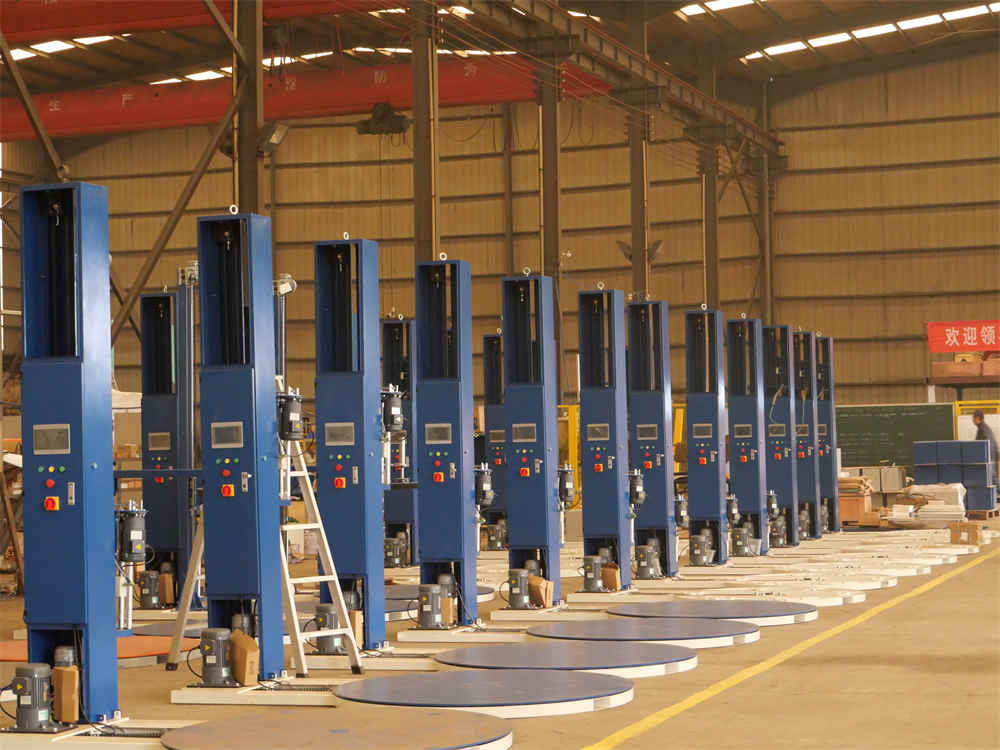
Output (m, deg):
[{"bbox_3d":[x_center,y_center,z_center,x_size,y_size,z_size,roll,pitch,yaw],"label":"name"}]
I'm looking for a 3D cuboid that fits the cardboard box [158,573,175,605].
[{"bbox_3d":[-2.787,1.790,16.896,0.100,0.269,0.100,-3,-3,40],"label":"cardboard box"}]

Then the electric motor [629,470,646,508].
[{"bbox_3d":[1.249,1.024,18.399,0.149,0.333,0.169,0,-2,-23],"label":"electric motor"}]

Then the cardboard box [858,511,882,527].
[{"bbox_3d":[5.505,2.135,30.089,0.338,0.234,0.259,-2,-2,22],"label":"cardboard box"}]

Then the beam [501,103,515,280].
[{"bbox_3d":[0.331,-2.769,60.605,0.220,12.480,0.280,-2,-2,21],"label":"beam"}]

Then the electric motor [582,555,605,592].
[{"bbox_3d":[0.824,1.767,17.991,0.165,0.315,0.185,-2,-2,22],"label":"electric motor"}]

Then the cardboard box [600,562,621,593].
[{"bbox_3d":[0.973,1.795,17.875,0.180,0.235,0.080,-3,-2,38],"label":"cardboard box"}]

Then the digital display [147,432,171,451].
[{"bbox_3d":[-2.924,0.577,17.401,0.205,0.147,0.040,-2,-2,21],"label":"digital display"}]

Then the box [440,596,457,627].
[{"bbox_3d":[-0.374,1.726,14.758,0.095,0.214,0.095,-2,-2,30],"label":"box"}]

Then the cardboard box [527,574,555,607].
[{"bbox_3d":[0.336,1.755,16.330,0.180,0.240,0.090,-3,-2,38],"label":"cardboard box"}]

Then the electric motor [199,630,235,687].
[{"bbox_3d":[-1.600,1.599,11.414,0.169,0.308,0.199,-2,-2,22],"label":"electric motor"}]

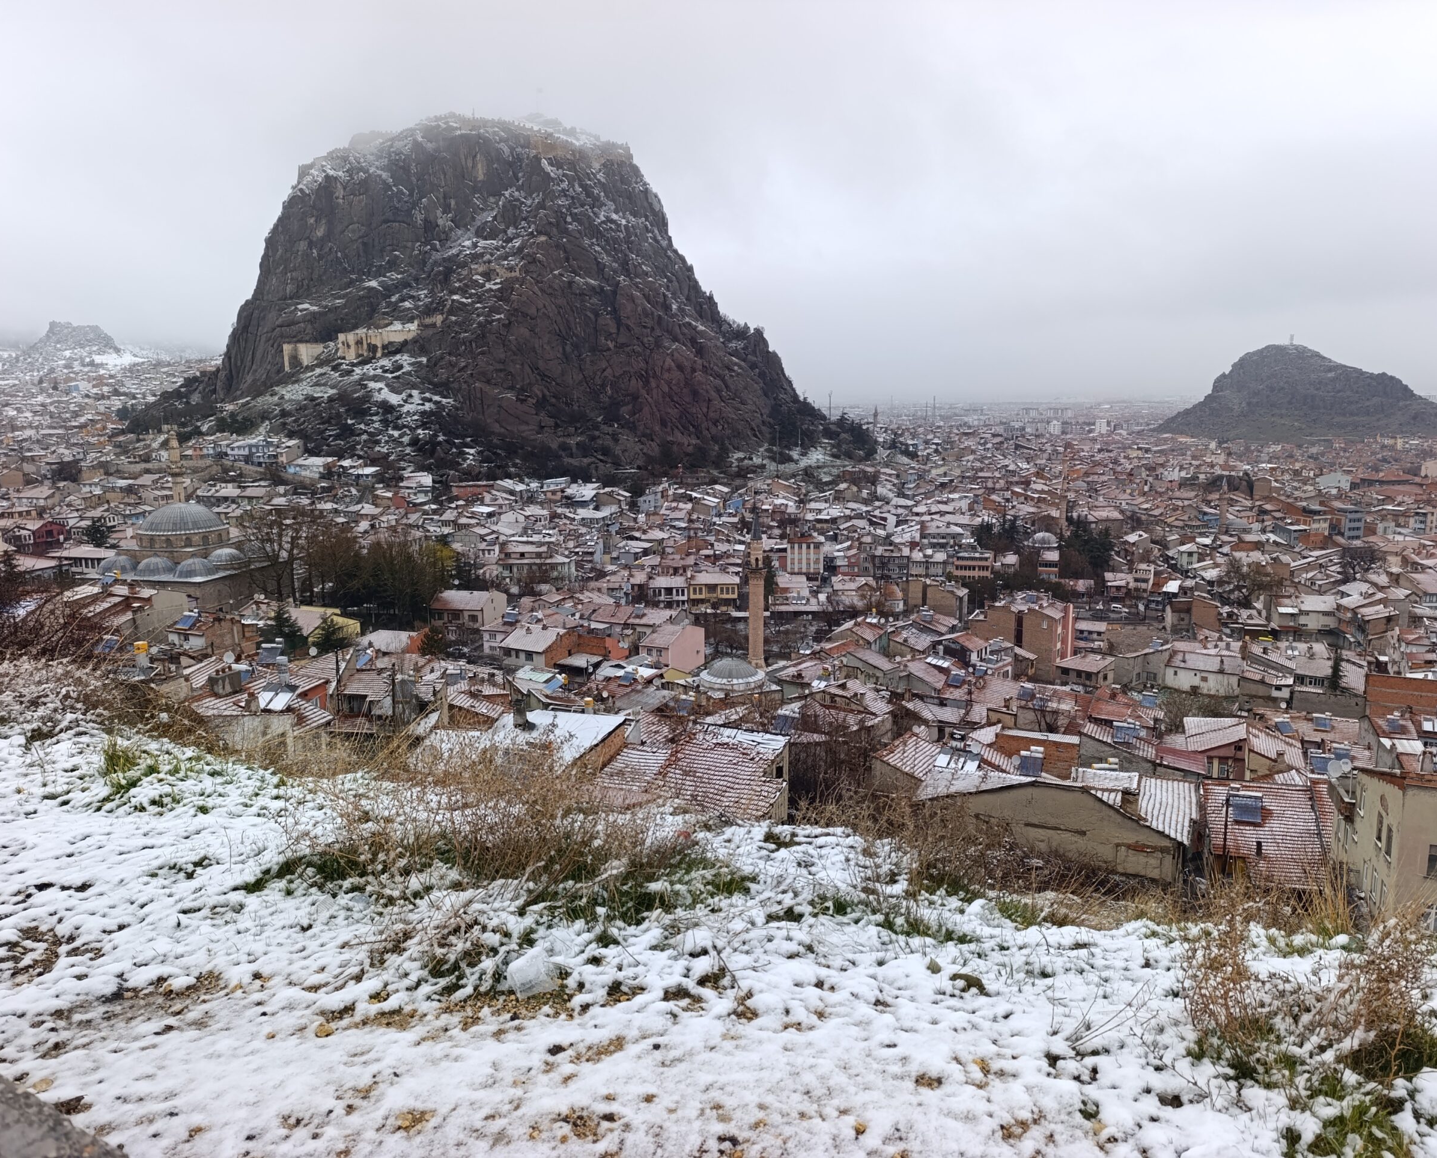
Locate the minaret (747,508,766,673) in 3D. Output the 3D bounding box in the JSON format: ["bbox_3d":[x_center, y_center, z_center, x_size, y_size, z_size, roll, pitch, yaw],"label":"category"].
[{"bbox_3d":[5.940,2.940,160.050,3.050,29.800,3.050,0,10,0],"label":"minaret"}]

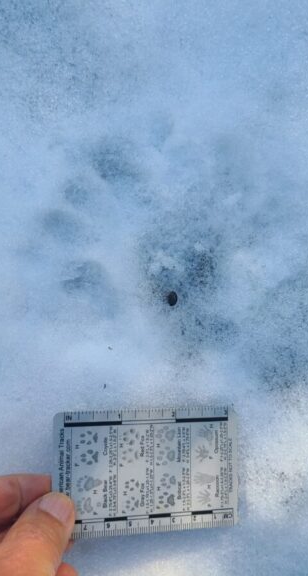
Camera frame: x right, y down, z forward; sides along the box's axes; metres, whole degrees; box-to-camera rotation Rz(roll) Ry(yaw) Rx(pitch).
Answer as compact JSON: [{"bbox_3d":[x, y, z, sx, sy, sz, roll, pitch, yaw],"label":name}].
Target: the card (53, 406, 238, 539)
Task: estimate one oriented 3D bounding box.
[{"bbox_3d":[-0.002,0.082,0.259,0.086,0.001,0.054,1,83,-15],"label":"card"}]

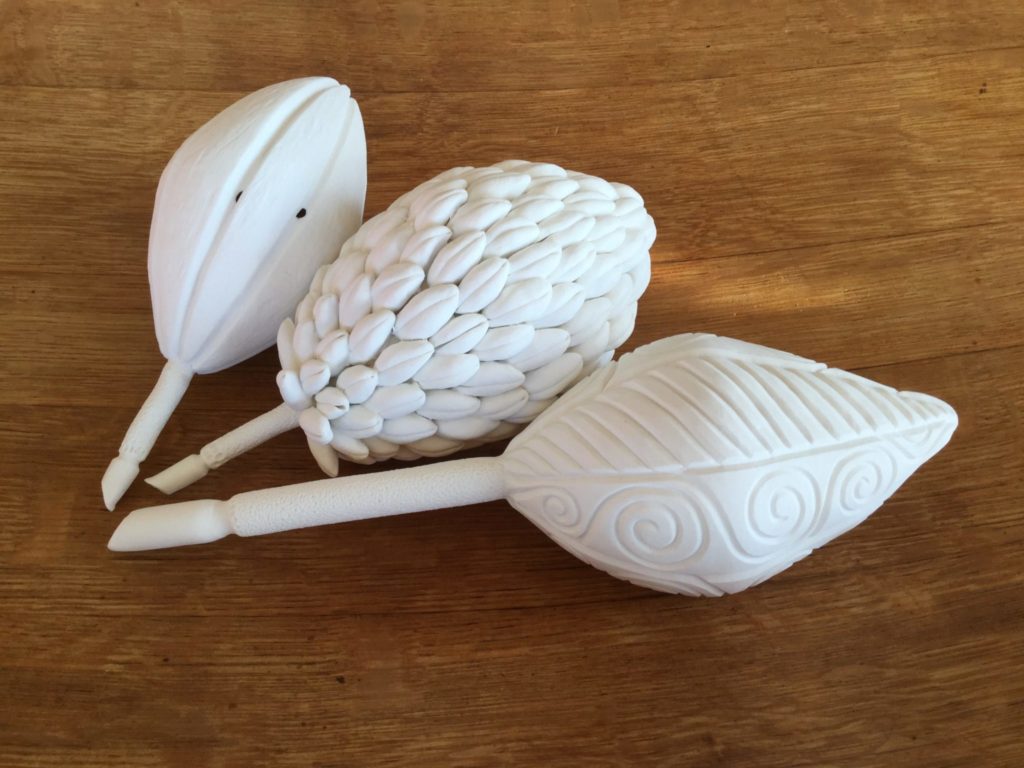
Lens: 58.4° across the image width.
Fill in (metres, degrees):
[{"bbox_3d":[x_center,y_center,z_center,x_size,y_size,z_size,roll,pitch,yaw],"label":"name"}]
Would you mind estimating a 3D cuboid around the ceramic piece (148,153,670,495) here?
[{"bbox_3d":[-0.058,-0.011,0.451,0.274,0.122,0.126,-26,66,0],"label":"ceramic piece"}]

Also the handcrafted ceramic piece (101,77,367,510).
[{"bbox_3d":[-0.149,-0.055,0.480,0.094,0.088,0.253,23,77,11],"label":"handcrafted ceramic piece"}]

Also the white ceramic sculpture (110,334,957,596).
[{"bbox_3d":[0.003,0.048,0.427,0.400,0.108,0.113,-9,64,4],"label":"white ceramic sculpture"}]

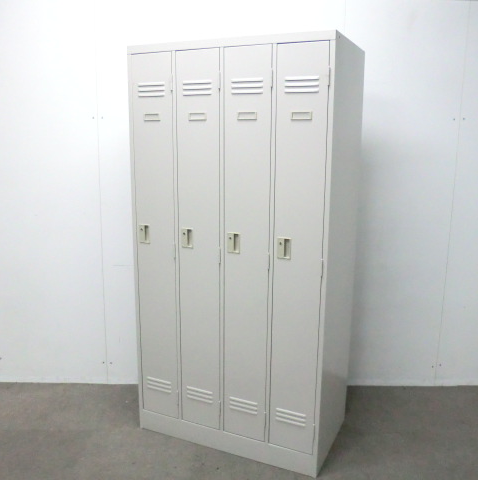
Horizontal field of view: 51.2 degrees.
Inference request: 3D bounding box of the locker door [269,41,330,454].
[{"bbox_3d":[0.228,0.088,1.980,0.200,1.650,0.030,6,13,24],"label":"locker door"}]

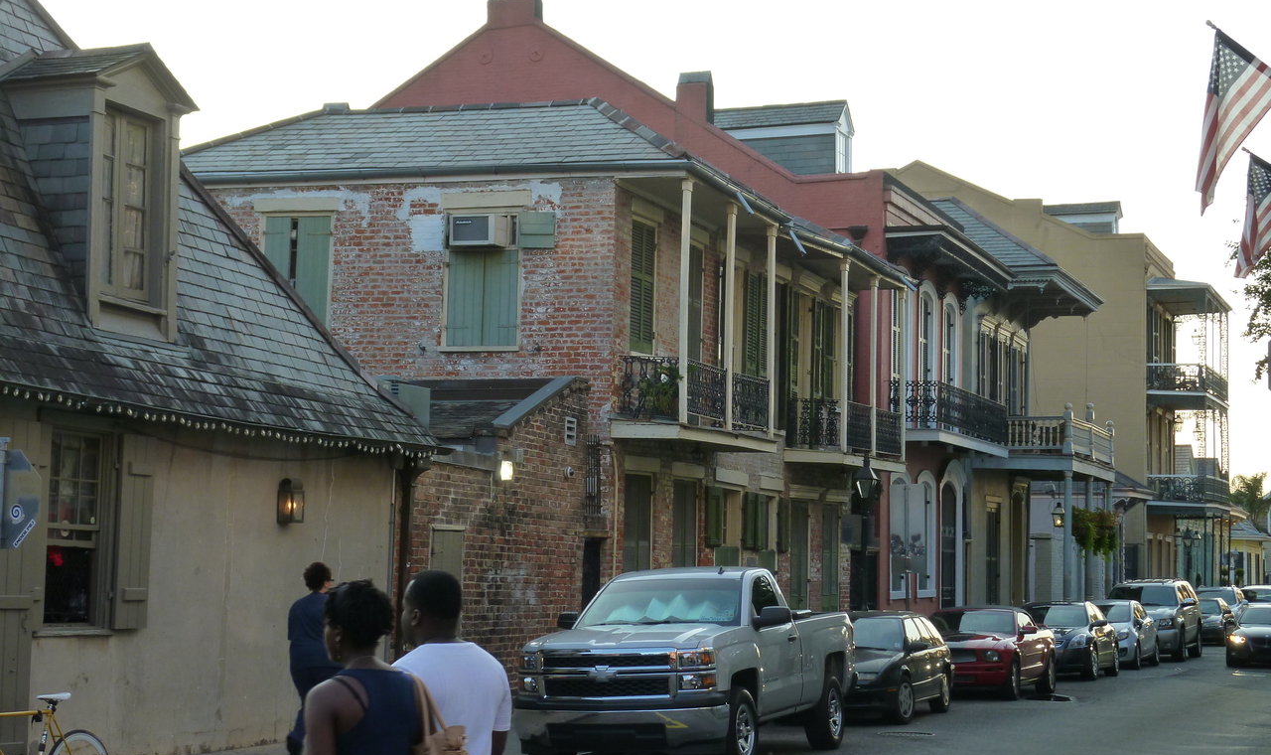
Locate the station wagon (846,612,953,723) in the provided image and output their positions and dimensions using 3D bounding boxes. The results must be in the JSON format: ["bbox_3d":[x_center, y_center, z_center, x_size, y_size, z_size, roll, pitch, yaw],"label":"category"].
[{"bbox_3d":[3.133,3.844,28.238,1.700,1.400,4.480,0,-5,20],"label":"station wagon"}]

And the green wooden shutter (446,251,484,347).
[{"bbox_3d":[-2.355,-1.097,29.007,0.556,1.324,0.050,-1,-5,22],"label":"green wooden shutter"}]

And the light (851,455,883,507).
[{"bbox_3d":[3.533,1.596,31.943,0.360,0.760,0.360,-1,-6,22],"label":"light"}]

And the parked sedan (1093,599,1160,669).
[{"bbox_3d":[10.434,5.636,46.243,1.740,1.460,4.250,-1,-6,22],"label":"parked sedan"}]

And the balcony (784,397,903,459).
[{"bbox_3d":[3.736,1.021,36.828,0.990,1.000,4.040,-1,-5,22],"label":"balcony"}]

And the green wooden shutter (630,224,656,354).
[{"bbox_3d":[0.110,-1.213,28.879,0.060,1.740,0.940,-1,-6,22],"label":"green wooden shutter"}]

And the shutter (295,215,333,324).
[{"bbox_3d":[-4.568,-1.324,29.539,0.530,1.880,0.050,-1,-6,22],"label":"shutter"}]

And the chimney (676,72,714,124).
[{"bbox_3d":[1.231,-5.658,42.662,0.600,1.050,0.470,-1,-6,22],"label":"chimney"}]

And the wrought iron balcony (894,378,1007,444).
[{"bbox_3d":[6.621,0.908,43.991,1.030,1.090,6.570,-1,-5,22],"label":"wrought iron balcony"}]

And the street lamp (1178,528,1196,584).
[{"bbox_3d":[18.105,6.610,68.686,0.380,3.580,0.380,-1,-5,22],"label":"street lamp"}]

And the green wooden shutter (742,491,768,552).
[{"bbox_3d":[1.951,2.319,33.478,0.060,0.880,1.200,-1,-5,22],"label":"green wooden shutter"}]

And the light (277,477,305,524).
[{"bbox_3d":[-3.271,1.171,19.860,0.160,0.460,0.240,-1,-6,22],"label":"light"}]

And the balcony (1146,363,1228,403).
[{"bbox_3d":[20.521,0.445,77.521,2.100,1.150,7.600,-1,-6,22],"label":"balcony"}]

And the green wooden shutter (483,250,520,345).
[{"bbox_3d":[-1.849,-1.091,28.804,0.515,1.303,0.050,-1,-5,22],"label":"green wooden shutter"}]

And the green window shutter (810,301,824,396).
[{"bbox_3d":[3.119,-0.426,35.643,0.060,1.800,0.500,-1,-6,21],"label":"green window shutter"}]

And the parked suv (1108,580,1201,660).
[{"bbox_3d":[12.566,5.863,51.072,2.010,1.930,5.250,-1,-5,22],"label":"parked suv"}]

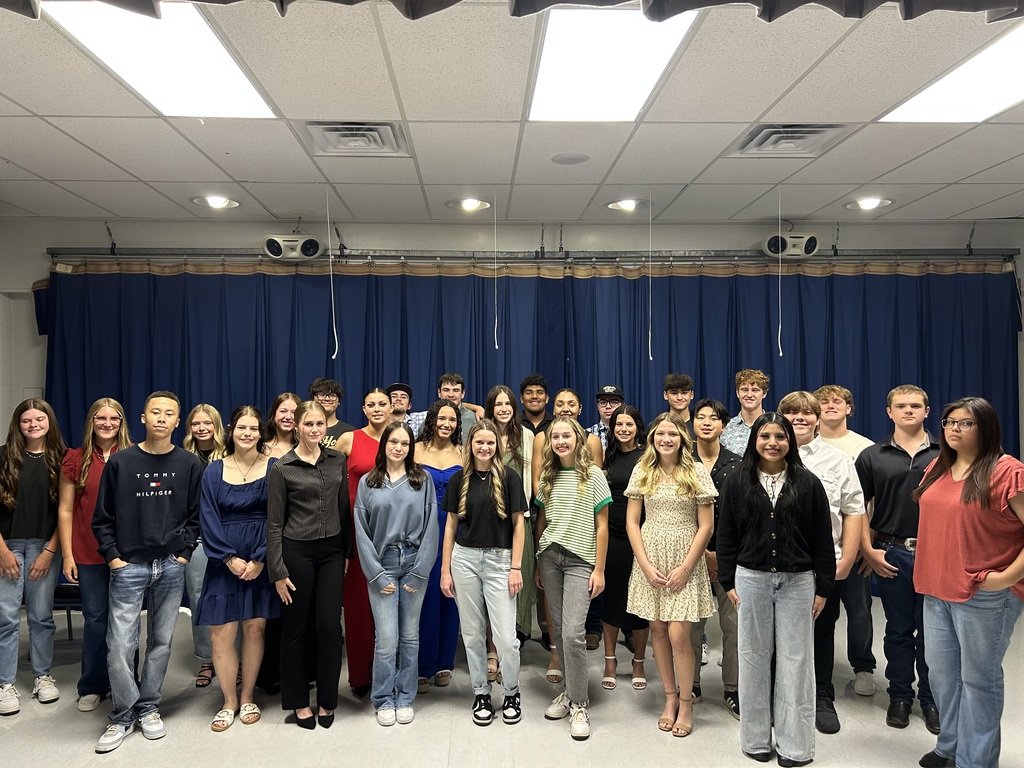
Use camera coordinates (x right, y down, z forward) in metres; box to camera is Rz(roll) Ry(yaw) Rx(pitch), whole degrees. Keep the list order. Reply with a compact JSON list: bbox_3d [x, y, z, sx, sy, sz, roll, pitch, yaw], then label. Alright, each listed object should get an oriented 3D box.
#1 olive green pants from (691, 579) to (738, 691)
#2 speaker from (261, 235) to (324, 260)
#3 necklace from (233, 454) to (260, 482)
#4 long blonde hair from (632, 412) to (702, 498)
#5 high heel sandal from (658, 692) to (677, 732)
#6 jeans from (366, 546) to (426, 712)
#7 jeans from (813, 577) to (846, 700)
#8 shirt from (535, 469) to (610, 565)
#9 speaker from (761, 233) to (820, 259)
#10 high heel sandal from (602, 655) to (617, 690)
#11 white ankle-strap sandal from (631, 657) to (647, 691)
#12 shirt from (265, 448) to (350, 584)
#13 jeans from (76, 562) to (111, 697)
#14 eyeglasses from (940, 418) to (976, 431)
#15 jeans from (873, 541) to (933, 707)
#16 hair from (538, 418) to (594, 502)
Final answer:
[{"bbox_3d":[1.151,1.254,4.330,0.370,0.900,0.280,-1,0,11],"label":"olive green pants"},{"bbox_3d":[-1.696,-1.060,5.970,0.470,0.200,0.180,0,10,-3],"label":"speaker"},{"bbox_3d":[-1.440,0.450,4.170,0.145,0.160,0.130,0,0,-17],"label":"necklace"},{"bbox_3d":[0.799,0.367,3.950,0.350,0.440,0.260,-1,-1,9],"label":"long blonde hair"},{"bbox_3d":[0.829,1.725,4.080,0.086,0.130,0.235,-1,0,17],"label":"high heel sandal"},{"bbox_3d":[-0.615,1.306,4.130,0.335,0.890,0.270,0,-1,-6],"label":"jeans"},{"bbox_3d":[1.543,1.272,4.070,0.400,0.835,0.290,-1,-1,11],"label":"jeans"},{"bbox_3d":[0.339,0.700,4.170,0.410,0.550,0.250,-1,0,8],"label":"shirt"},{"bbox_3d":[2.202,-1.093,6.080,0.400,0.190,0.210,0,9,-3],"label":"speaker"},{"bbox_3d":[0.580,1.683,4.520,0.085,0.155,0.220,-1,-1,10],"label":"high heel sandal"},{"bbox_3d":[0.766,1.730,4.630,0.088,0.130,0.235,-1,0,11],"label":"white ankle-strap sandal"},{"bbox_3d":[-1.077,0.691,4.070,0.440,0.700,0.260,0,-1,-30],"label":"shirt"},{"bbox_3d":[-2.282,1.316,4.360,0.345,0.860,0.260,0,-1,-11],"label":"jeans"},{"bbox_3d":[1.989,0.177,3.411,0.142,0.046,0.140,-1,-1,38],"label":"eyeglasses"},{"bbox_3d":[2.160,1.270,4.190,0.380,0.910,0.280,-1,0,9],"label":"jeans"},{"bbox_3d":[0.272,0.391,3.980,0.300,0.450,0.250,-1,-1,7],"label":"hair"}]

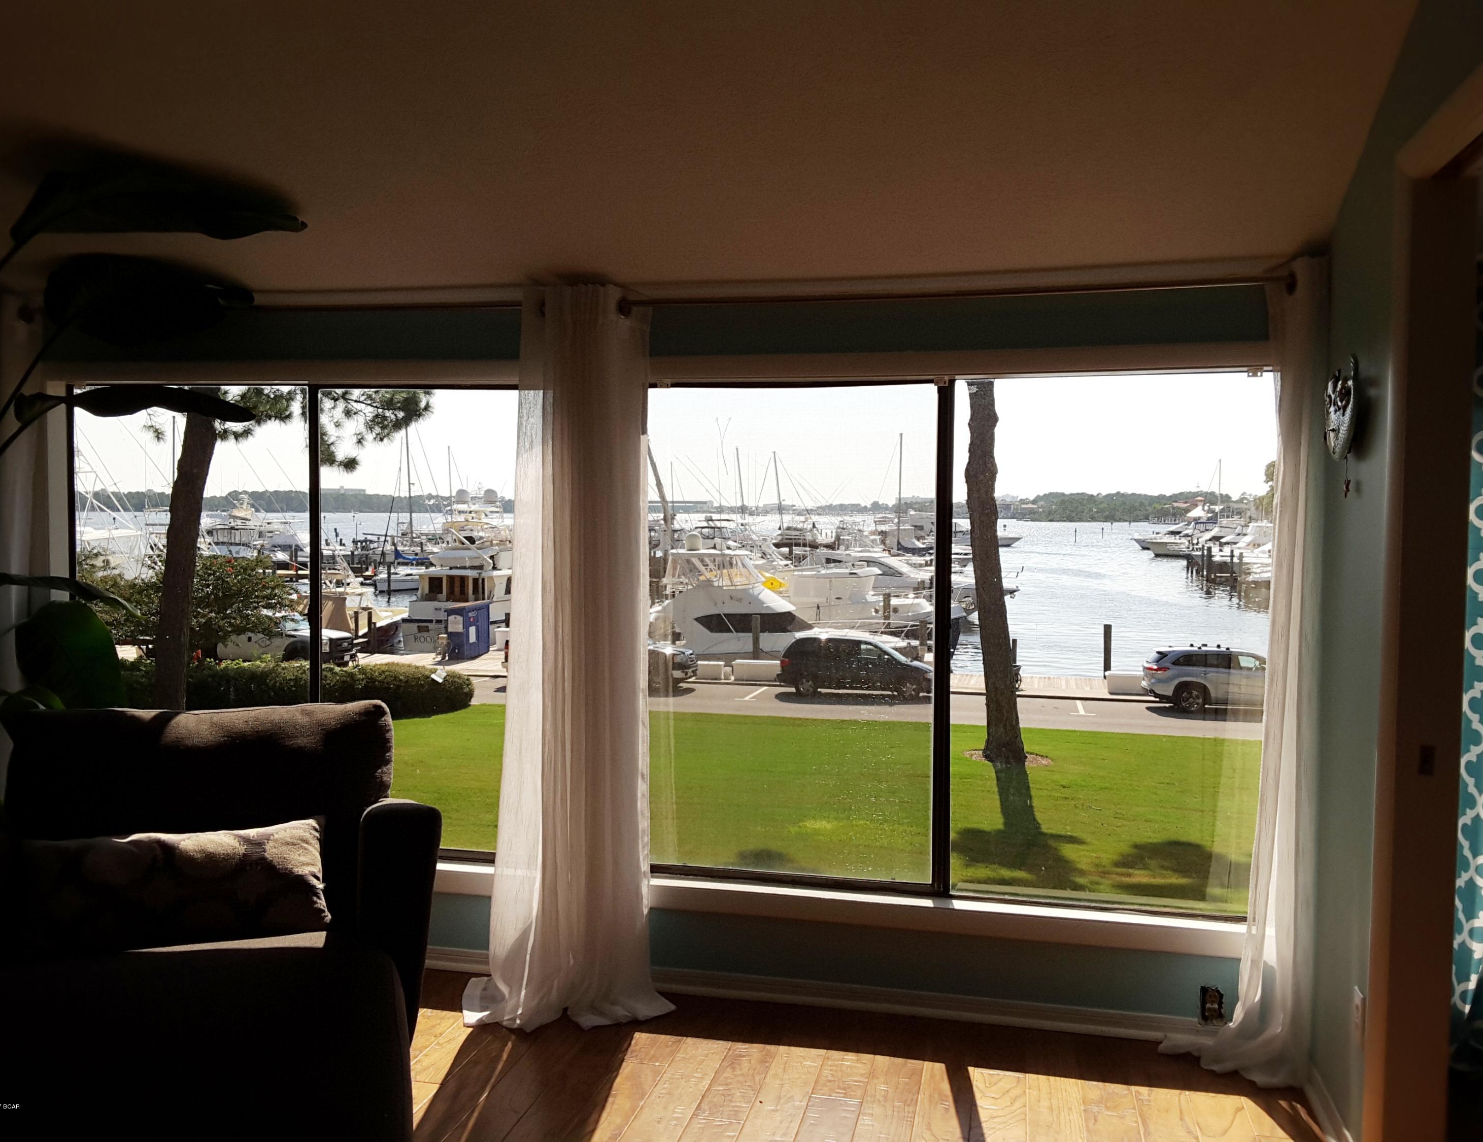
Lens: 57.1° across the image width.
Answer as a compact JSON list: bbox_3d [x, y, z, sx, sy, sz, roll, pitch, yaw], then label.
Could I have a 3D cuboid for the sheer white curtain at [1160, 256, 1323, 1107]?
[{"bbox_3d":[1.313,0.256,3.588,0.355,2.117,0.239,1,3,13],"label":"sheer white curtain"}]

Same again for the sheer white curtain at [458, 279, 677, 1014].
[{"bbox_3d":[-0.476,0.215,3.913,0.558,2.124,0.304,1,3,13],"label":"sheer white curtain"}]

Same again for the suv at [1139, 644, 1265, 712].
[{"bbox_3d":[13.656,2.965,37.457,4.890,1.730,1.925,1,2,9],"label":"suv"}]

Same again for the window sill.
[{"bbox_3d":[-0.373,0.981,4.180,3.843,0.077,0.116,1,3,13],"label":"window sill"}]

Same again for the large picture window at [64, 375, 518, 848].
[{"bbox_3d":[-1.393,0.155,4.455,1.805,1.522,0.090,1,3,13],"label":"large picture window"}]

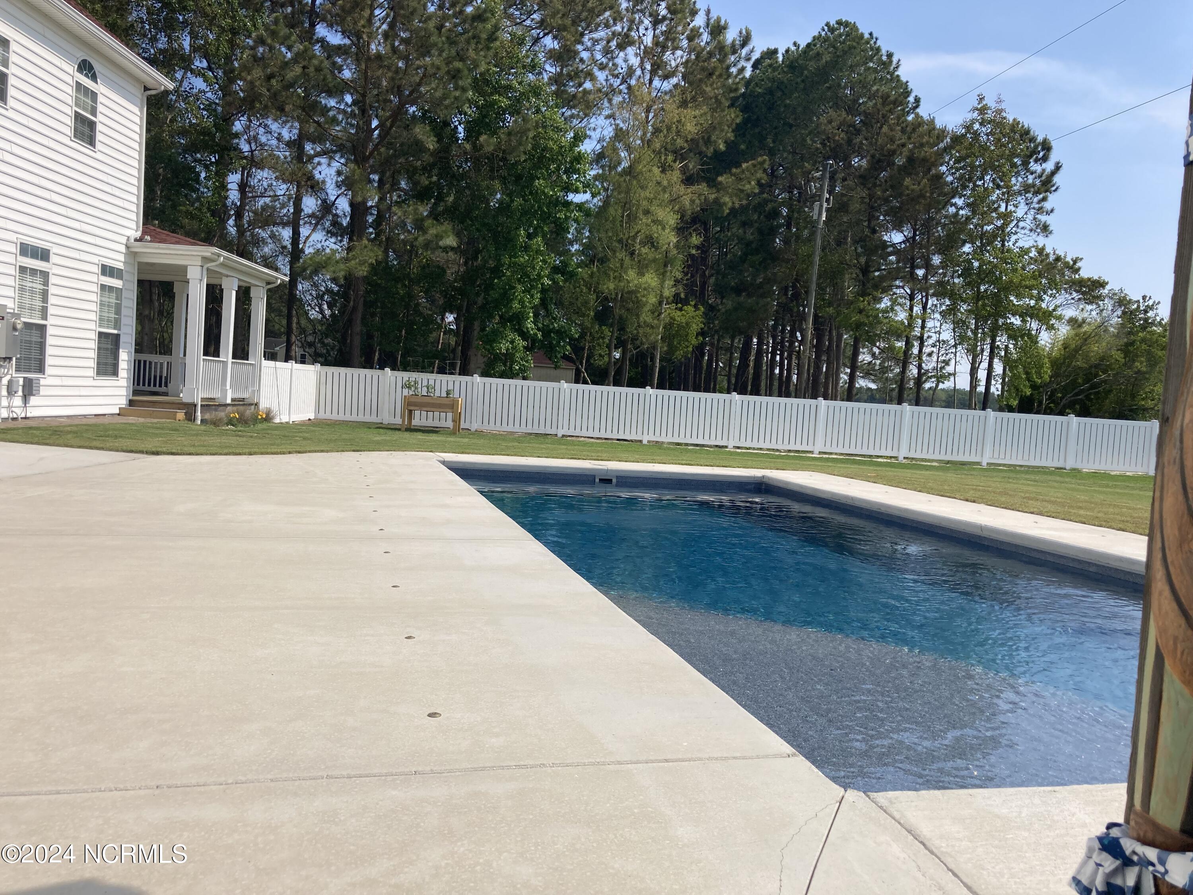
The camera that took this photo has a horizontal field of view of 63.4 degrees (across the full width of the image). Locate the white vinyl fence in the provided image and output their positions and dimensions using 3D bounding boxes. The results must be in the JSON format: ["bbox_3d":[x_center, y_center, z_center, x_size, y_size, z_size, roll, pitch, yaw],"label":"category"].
[{"bbox_3d":[4.196,-0.601,24.851,24.027,1.686,5.140,3,3,-2],"label":"white vinyl fence"}]

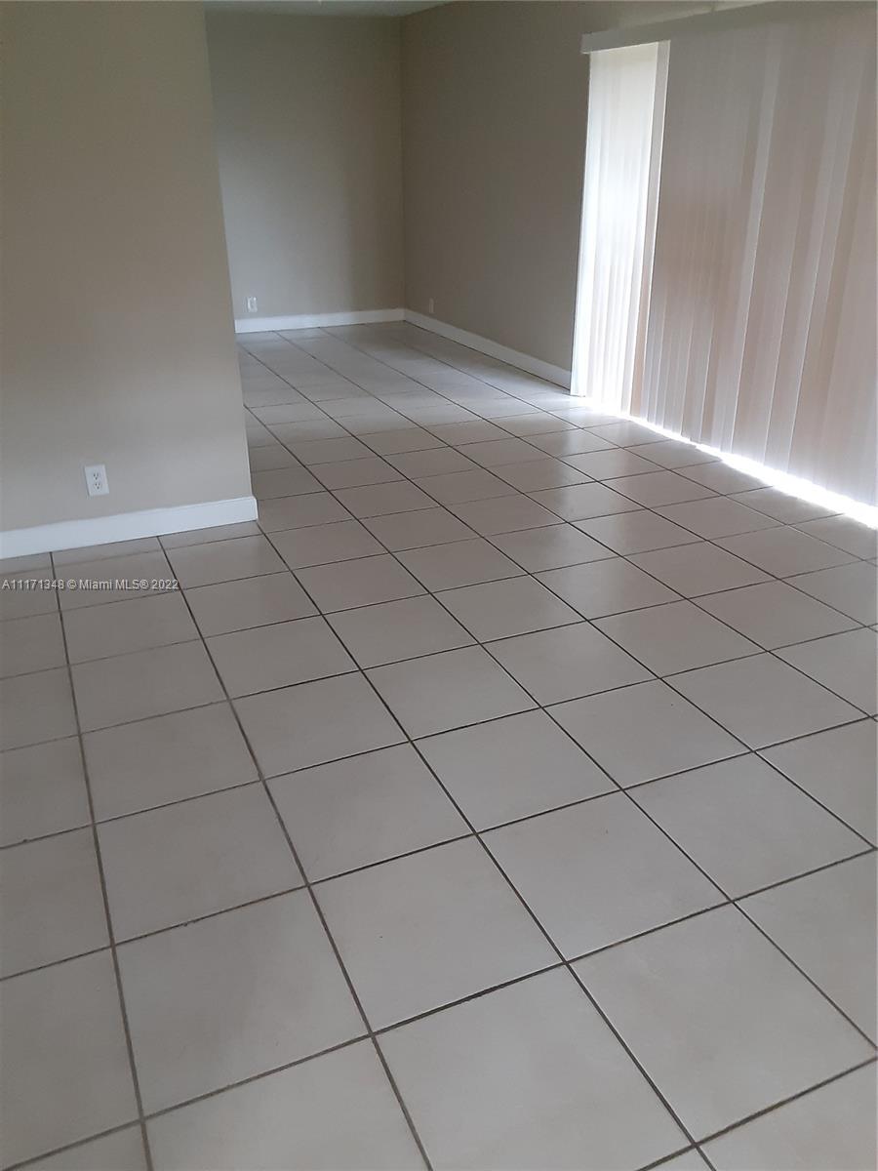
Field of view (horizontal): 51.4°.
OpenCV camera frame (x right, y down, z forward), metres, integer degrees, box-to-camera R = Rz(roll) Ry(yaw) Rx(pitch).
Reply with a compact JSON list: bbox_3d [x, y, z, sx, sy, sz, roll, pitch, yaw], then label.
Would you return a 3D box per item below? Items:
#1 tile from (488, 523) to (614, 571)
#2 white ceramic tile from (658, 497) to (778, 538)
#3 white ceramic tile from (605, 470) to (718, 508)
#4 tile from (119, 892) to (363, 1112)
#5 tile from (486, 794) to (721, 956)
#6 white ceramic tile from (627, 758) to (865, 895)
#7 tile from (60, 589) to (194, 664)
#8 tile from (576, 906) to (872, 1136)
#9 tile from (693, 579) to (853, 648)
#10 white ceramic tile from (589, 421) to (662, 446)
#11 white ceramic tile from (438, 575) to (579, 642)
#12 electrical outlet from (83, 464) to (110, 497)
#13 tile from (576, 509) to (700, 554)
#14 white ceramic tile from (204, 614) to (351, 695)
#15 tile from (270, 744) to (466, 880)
[{"bbox_3d":[0.448,-0.152,3.683,0.402,0.010,0.402,-11,28,-21],"label":"tile"},{"bbox_3d":[1.198,-0.295,3.978,0.402,0.010,0.402,-11,28,-21],"label":"white ceramic tile"},{"bbox_3d":[1.034,-0.452,4.299,0.401,0.010,0.401,-11,27,-21],"label":"white ceramic tile"},{"bbox_3d":[-0.390,0.772,1.744,0.401,0.010,0.401,-11,27,-21],"label":"tile"},{"bbox_3d":[0.355,0.629,2.034,0.401,0.010,0.401,-11,27,-21],"label":"tile"},{"bbox_3d":[0.726,0.557,2.180,0.396,0.010,0.396,-11,27,-21],"label":"white ceramic tile"},{"bbox_3d":[-1.038,0.137,3.090,0.401,0.010,0.401,-11,27,-21],"label":"tile"},{"bbox_3d":[0.520,0.791,1.709,0.402,0.010,0.402,-11,28,-21],"label":"tile"},{"bbox_3d":[1.147,0.096,3.144,0.401,0.010,0.401,-11,27,-21],"label":"tile"},{"bbox_3d":[1.059,-0.835,5.101,0.365,0.010,0.398,-11,27,-21],"label":"white ceramic tile"},{"bbox_3d":[0.238,0.079,3.201,0.402,0.010,0.402,-11,28,-21],"label":"white ceramic tile"},{"bbox_3d":[-1.350,-0.415,3.609,0.071,0.115,0.008,-11,27,-21],"label":"electrical outlet"},{"bbox_3d":[0.822,-0.224,3.830,0.402,0.010,0.402,-11,28,-21],"label":"tile"},{"bbox_3d":[-0.504,0.223,2.890,0.398,0.010,0.398,-11,27,-21],"label":"white ceramic tile"},{"bbox_3d":[-0.181,0.542,2.233,0.402,0.010,0.402,-11,28,-21],"label":"tile"}]

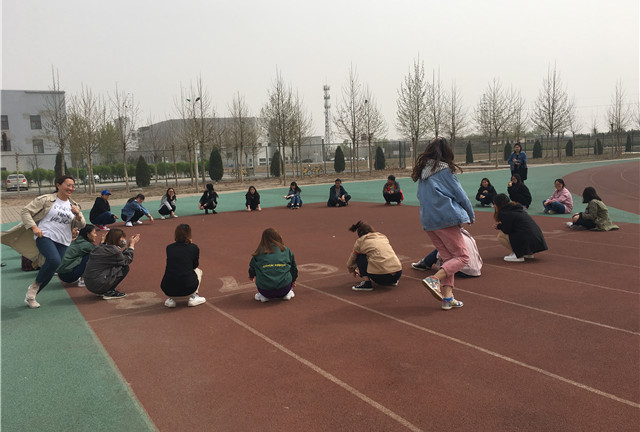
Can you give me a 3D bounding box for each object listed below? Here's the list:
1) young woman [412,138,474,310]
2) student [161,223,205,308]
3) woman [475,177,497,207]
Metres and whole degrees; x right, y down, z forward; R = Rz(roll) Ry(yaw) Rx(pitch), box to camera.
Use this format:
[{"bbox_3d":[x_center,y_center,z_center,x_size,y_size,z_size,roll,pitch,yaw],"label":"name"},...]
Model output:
[{"bbox_3d":[1.199,0.081,5.180,0.560,1.644,0.480,-7,8,-37],"label":"young woman"},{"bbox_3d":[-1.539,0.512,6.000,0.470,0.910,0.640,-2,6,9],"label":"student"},{"bbox_3d":[4.403,-0.624,14.241,0.560,0.743,0.580,0,7,23],"label":"woman"}]

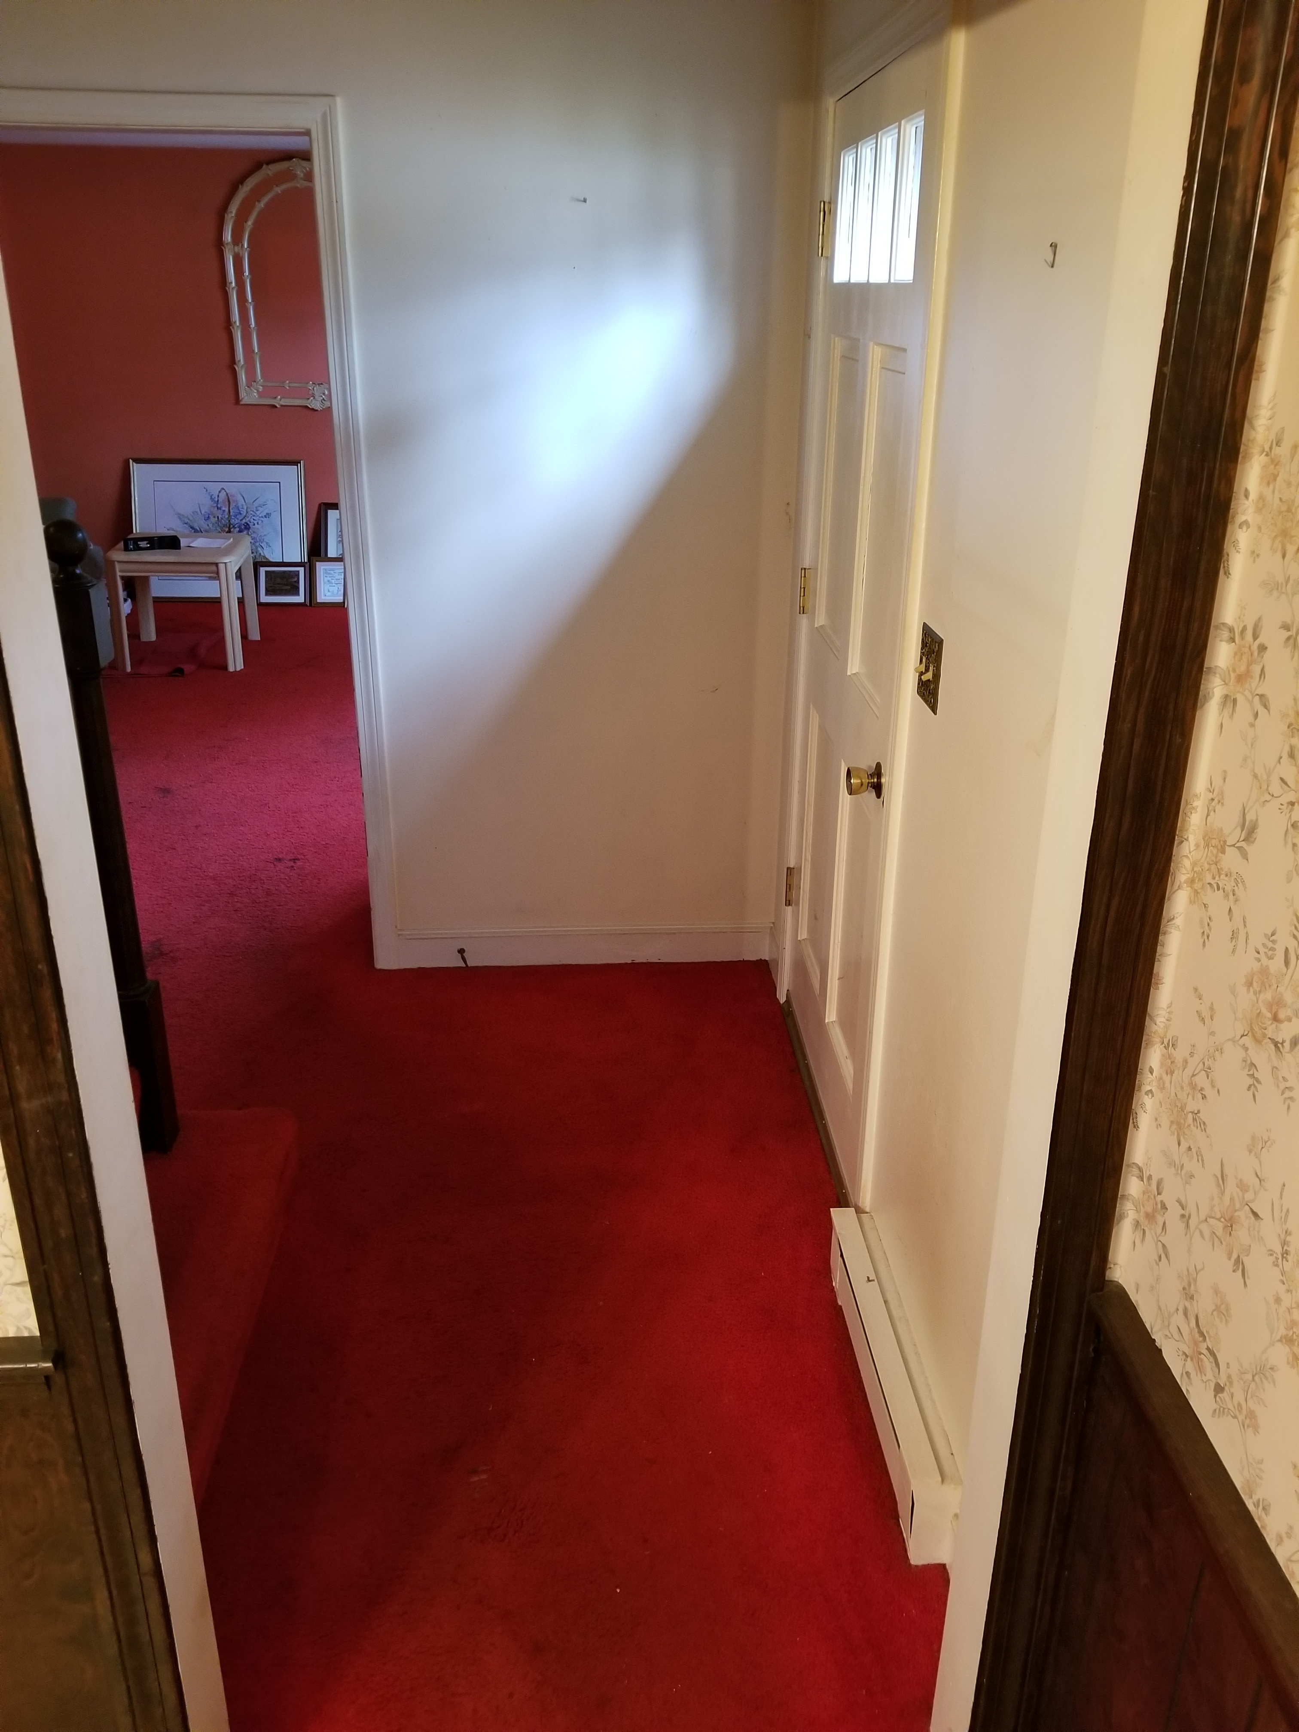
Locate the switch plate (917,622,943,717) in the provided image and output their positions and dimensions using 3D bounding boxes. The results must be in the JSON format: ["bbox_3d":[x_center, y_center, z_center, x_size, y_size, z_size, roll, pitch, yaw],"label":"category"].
[{"bbox_3d":[0.416,-0.294,1.931,0.008,0.114,0.115,-1,23,-3],"label":"switch plate"}]

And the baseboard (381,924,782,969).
[{"bbox_3d":[-0.200,0.215,3.580,1.050,0.120,0.018,-1,23,-3],"label":"baseboard"}]

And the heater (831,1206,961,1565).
[{"bbox_3d":[0.388,0.816,2.142,0.072,0.162,0.630,-1,23,-3],"label":"heater"}]

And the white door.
[{"bbox_3d":[0.416,-0.449,2.655,0.045,2.030,0.880,-1,23,-3],"label":"white door"}]

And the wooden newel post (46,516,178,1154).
[{"bbox_3d":[-0.957,-0.008,2.289,0.085,1.175,0.085,-1,23,-3],"label":"wooden newel post"}]

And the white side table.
[{"bbox_3d":[-2.340,-1.328,6.574,0.590,0.550,0.660,-2,23,-6],"label":"white side table"}]

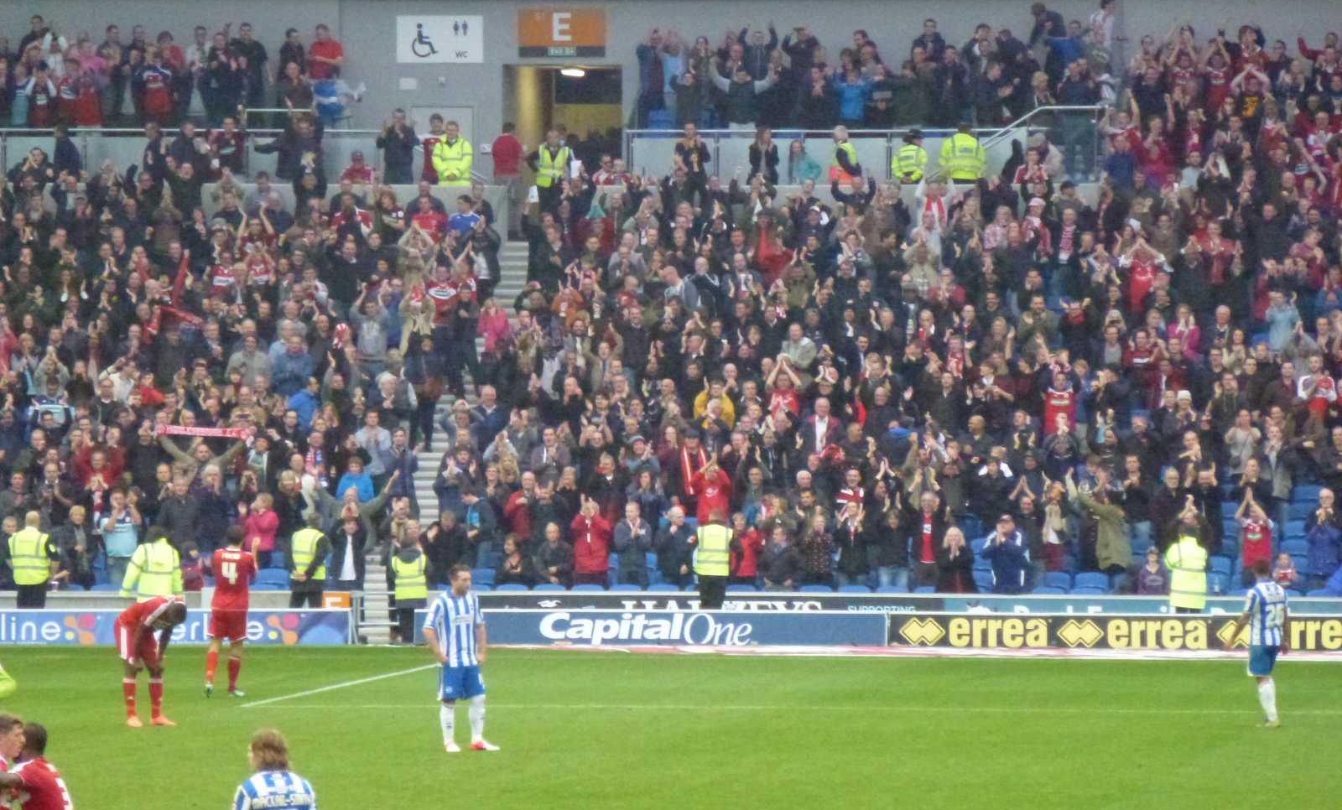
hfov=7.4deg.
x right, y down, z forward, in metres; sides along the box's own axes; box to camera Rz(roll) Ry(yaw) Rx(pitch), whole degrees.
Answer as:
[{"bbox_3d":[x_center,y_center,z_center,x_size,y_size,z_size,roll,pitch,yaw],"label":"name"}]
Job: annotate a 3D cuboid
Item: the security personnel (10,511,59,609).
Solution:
[{"bbox_3d":[-8.165,2.255,132.300,0.580,1.780,0.360,0,1,13],"label":"security personnel"}]

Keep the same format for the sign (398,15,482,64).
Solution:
[{"bbox_3d":[-3.375,-5.322,150.200,1.275,0.700,0.050,0,1,7],"label":"sign"}]

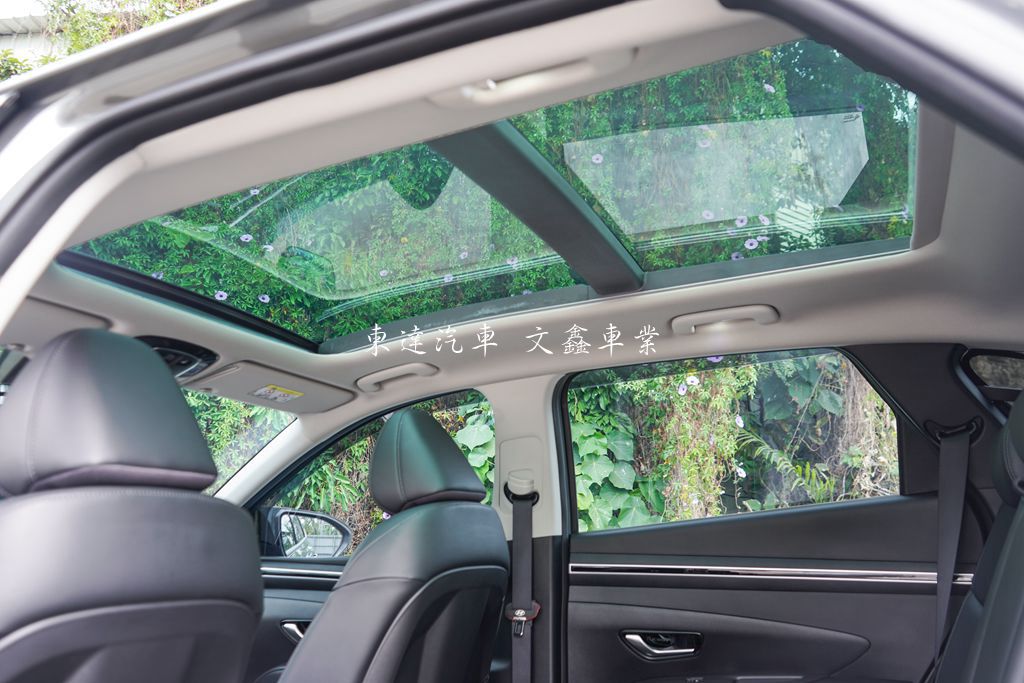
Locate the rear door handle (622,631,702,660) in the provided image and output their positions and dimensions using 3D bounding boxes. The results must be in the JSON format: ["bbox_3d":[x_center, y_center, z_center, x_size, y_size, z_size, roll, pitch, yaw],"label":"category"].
[{"bbox_3d":[0.318,0.643,1.684,0.160,0.055,0.040,-6,-15,24],"label":"rear door handle"}]

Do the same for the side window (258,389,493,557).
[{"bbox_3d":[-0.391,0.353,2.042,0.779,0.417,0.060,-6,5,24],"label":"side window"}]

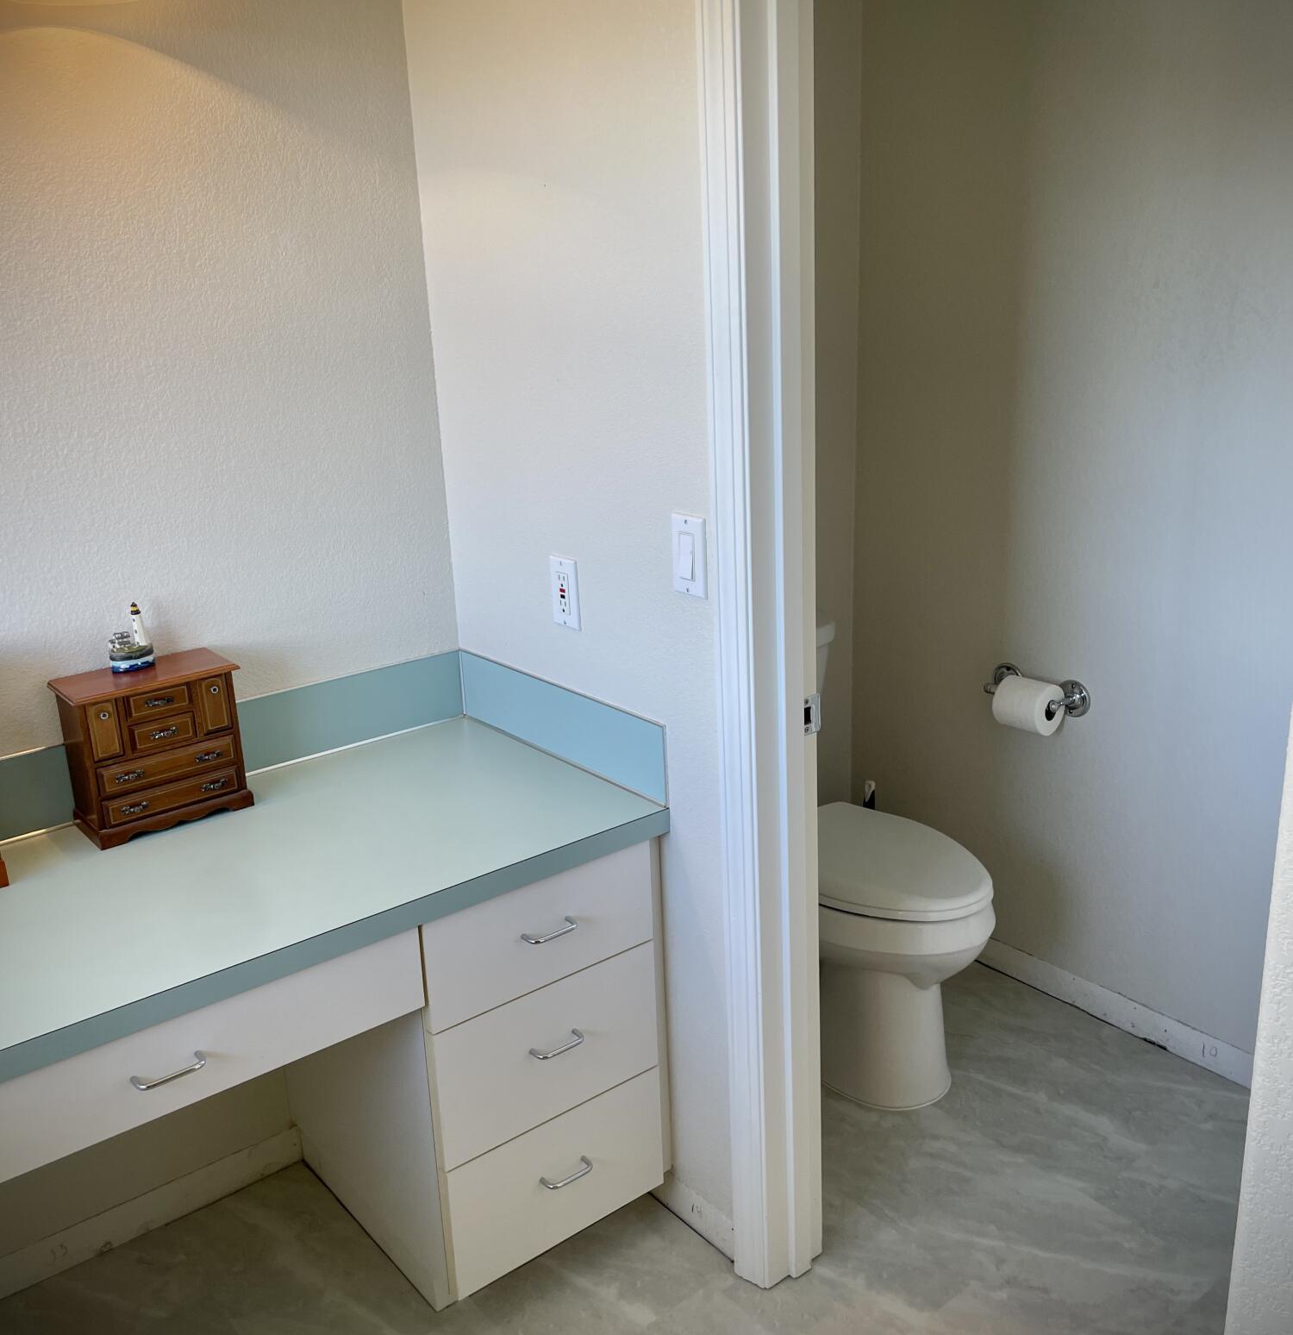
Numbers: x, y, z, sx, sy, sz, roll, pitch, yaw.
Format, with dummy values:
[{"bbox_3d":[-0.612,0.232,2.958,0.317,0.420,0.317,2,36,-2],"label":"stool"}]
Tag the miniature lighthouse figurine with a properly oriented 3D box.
[{"bbox_3d":[-0.801,-0.049,1.998,0.068,0.102,0.050,-15,21,-36],"label":"miniature lighthouse figurine"}]

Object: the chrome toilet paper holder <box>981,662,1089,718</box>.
[{"bbox_3d":[0.779,0.055,2.638,0.084,0.077,0.235,-15,21,-36],"label":"chrome toilet paper holder"}]

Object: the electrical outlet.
[{"bbox_3d":[-0.129,-0.119,2.064,0.008,0.113,0.071,-15,21,-36],"label":"electrical outlet"}]

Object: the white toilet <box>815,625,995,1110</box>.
[{"bbox_3d":[0.388,0.389,2.588,0.450,0.800,0.730,-15,21,-36],"label":"white toilet"}]

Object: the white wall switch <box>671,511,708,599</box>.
[{"bbox_3d":[0.059,-0.154,1.798,0.010,0.114,0.071,-15,21,-36],"label":"white wall switch"}]

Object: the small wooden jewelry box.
[{"bbox_3d":[-0.758,0.122,2.001,0.243,0.230,0.151,-15,21,-36],"label":"small wooden jewelry box"}]

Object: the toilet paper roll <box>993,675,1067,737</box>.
[{"bbox_3d":[0.772,0.076,2.615,0.103,0.103,0.100,-15,21,-36],"label":"toilet paper roll"}]

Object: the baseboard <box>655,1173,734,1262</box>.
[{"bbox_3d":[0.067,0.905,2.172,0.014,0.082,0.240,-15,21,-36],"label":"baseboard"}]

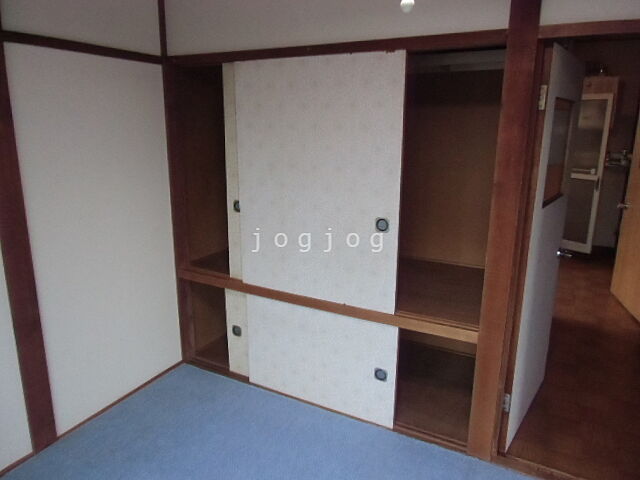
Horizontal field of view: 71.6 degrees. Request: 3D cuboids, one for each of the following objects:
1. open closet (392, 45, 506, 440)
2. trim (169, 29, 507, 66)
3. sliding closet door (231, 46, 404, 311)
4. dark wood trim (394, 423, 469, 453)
[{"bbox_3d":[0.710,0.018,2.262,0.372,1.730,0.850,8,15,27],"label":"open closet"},{"bbox_3d":[-0.061,-0.852,2.016,1.708,0.054,0.050,8,15,27],"label":"trim"},{"bbox_3d":[-0.028,-0.270,2.145,0.869,1.151,0.035,7,15,26],"label":"sliding closet door"},{"bbox_3d":[0.520,0.930,2.112,0.370,0.030,0.055,8,15,27],"label":"dark wood trim"}]

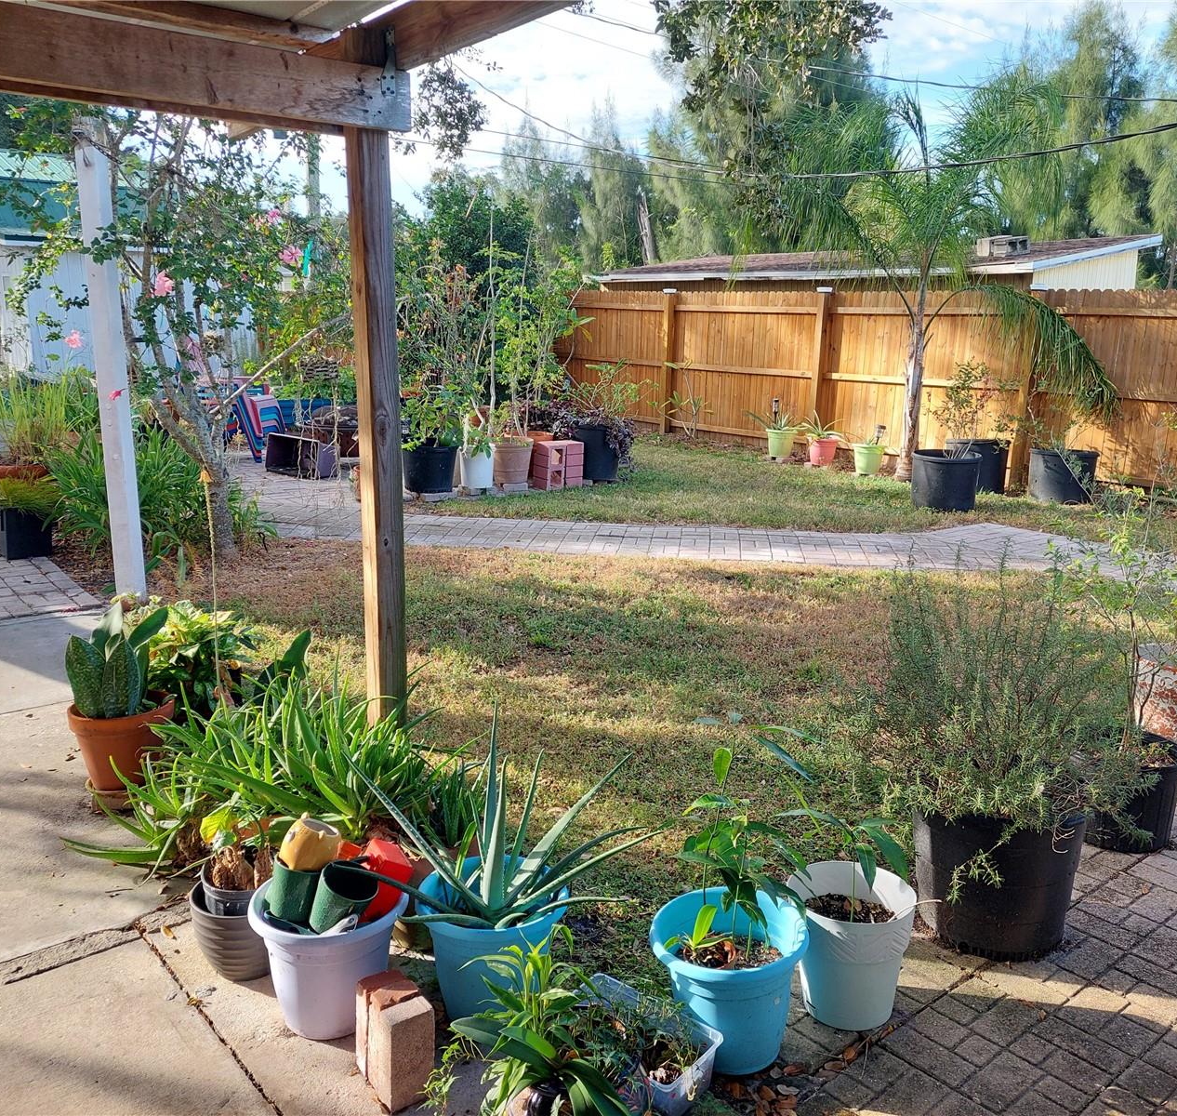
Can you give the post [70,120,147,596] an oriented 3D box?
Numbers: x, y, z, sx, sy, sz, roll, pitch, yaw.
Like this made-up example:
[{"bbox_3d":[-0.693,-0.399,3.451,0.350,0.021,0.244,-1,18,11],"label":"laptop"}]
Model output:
[{"bbox_3d":[-2.228,-0.778,4.809,0.095,2.400,0.095,2,14,6],"label":"post"}]

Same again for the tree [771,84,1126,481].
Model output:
[{"bbox_3d":[3.371,-2.558,9.760,3.350,3.720,3.000,1,13,0],"label":"tree"}]

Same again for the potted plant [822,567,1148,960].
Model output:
[{"bbox_3d":[1.052,0.518,2.724,0.800,1.000,0.760,6,14,24],"label":"potted plant"}]

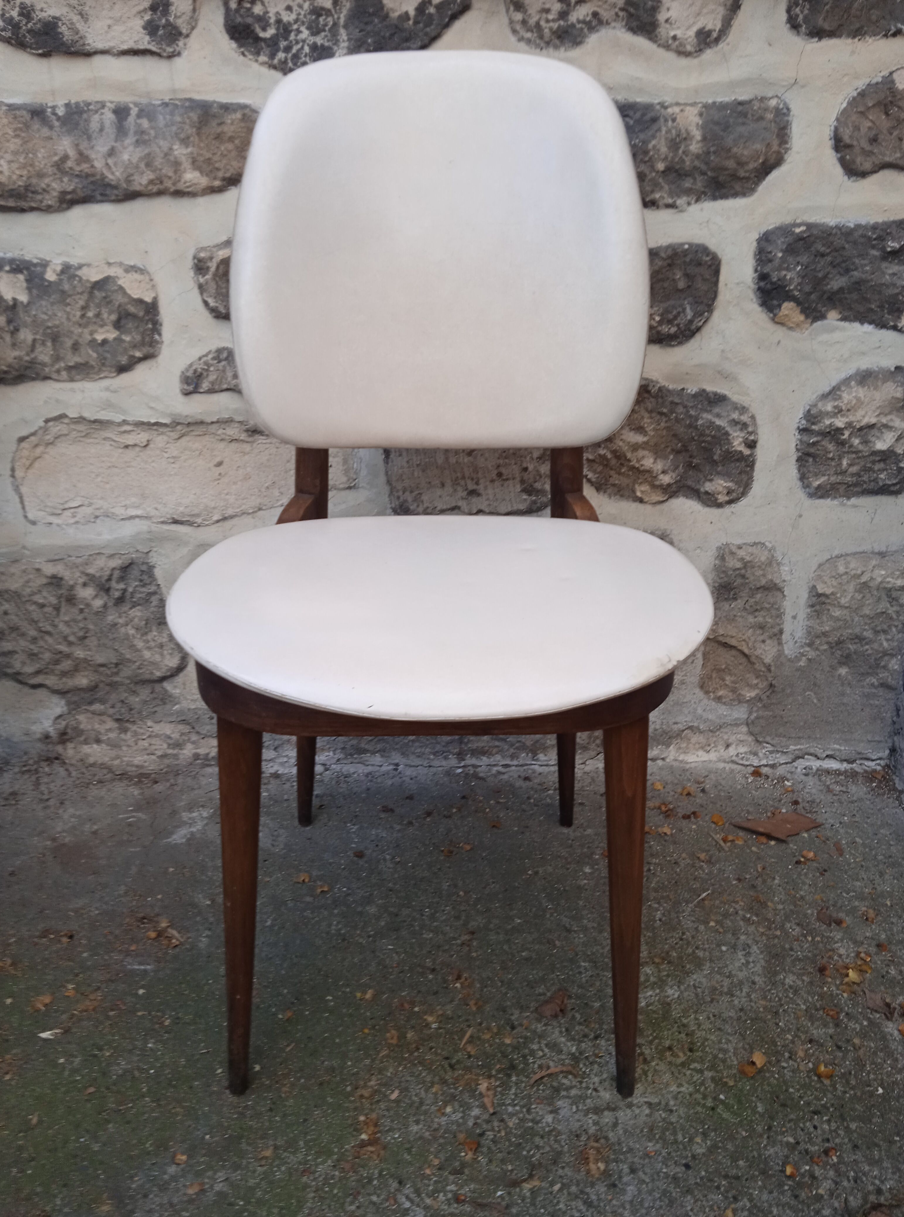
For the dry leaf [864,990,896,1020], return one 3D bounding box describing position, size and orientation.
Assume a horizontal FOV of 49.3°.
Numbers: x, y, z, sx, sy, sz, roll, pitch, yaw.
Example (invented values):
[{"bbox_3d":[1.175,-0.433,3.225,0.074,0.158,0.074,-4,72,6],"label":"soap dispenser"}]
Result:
[{"bbox_3d":[0.425,0.395,0.981,0.031,0.013,0.025,16,30,30],"label":"dry leaf"}]

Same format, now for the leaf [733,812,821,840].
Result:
[{"bbox_3d":[0.408,0.275,1.233,0.111,0.012,0.047,-6,27,-12],"label":"leaf"}]

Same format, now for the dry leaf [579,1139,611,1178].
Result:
[{"bbox_3d":[0.121,0.468,0.838,0.025,0.010,0.035,9,27,18],"label":"dry leaf"}]

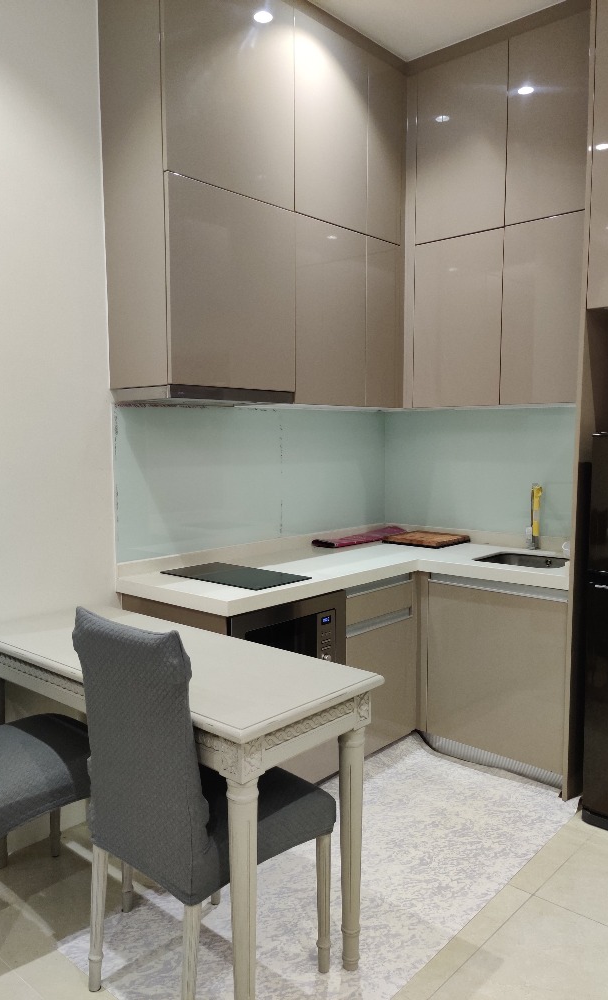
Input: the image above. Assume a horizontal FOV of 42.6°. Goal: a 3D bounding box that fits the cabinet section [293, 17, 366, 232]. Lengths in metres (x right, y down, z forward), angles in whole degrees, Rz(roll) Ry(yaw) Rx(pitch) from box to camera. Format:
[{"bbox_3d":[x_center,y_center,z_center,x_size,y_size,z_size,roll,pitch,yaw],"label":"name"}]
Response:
[{"bbox_3d":[-0.017,-1.519,3.280,0.359,0.756,0.466,4,7,41],"label":"cabinet section"}]

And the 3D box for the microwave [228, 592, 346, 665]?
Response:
[{"bbox_3d":[-0.196,0.537,2.887,0.422,0.385,0.598,4,7,41],"label":"microwave"}]

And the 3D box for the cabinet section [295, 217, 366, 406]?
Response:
[{"bbox_3d":[-0.016,-0.774,3.345,0.359,0.740,0.466,4,7,41],"label":"cabinet section"}]

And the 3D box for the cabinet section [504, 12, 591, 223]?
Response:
[{"bbox_3d":[1.112,-1.516,3.232,0.408,0.756,0.362,4,7,41],"label":"cabinet section"}]

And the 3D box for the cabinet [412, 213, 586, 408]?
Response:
[{"bbox_3d":[0.929,-0.776,3.388,0.866,0.731,0.321,4,7,41],"label":"cabinet"}]

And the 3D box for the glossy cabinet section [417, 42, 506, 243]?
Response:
[{"bbox_3d":[0.793,-1.540,3.511,0.441,0.756,0.362,4,7,41],"label":"glossy cabinet section"}]

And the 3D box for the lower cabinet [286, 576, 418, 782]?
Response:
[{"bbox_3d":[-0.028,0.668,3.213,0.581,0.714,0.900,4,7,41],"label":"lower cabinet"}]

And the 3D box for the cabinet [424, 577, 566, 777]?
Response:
[{"bbox_3d":[0.937,0.654,3.345,0.632,0.714,0.566,4,7,41],"label":"cabinet"}]

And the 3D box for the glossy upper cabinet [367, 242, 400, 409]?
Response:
[{"bbox_3d":[0.232,-0.791,3.579,0.331,0.731,0.260,4,7,41],"label":"glossy upper cabinet"}]

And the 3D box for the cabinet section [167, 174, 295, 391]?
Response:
[{"bbox_3d":[-0.374,-0.761,2.936,0.359,0.694,0.620,4,7,41],"label":"cabinet section"}]

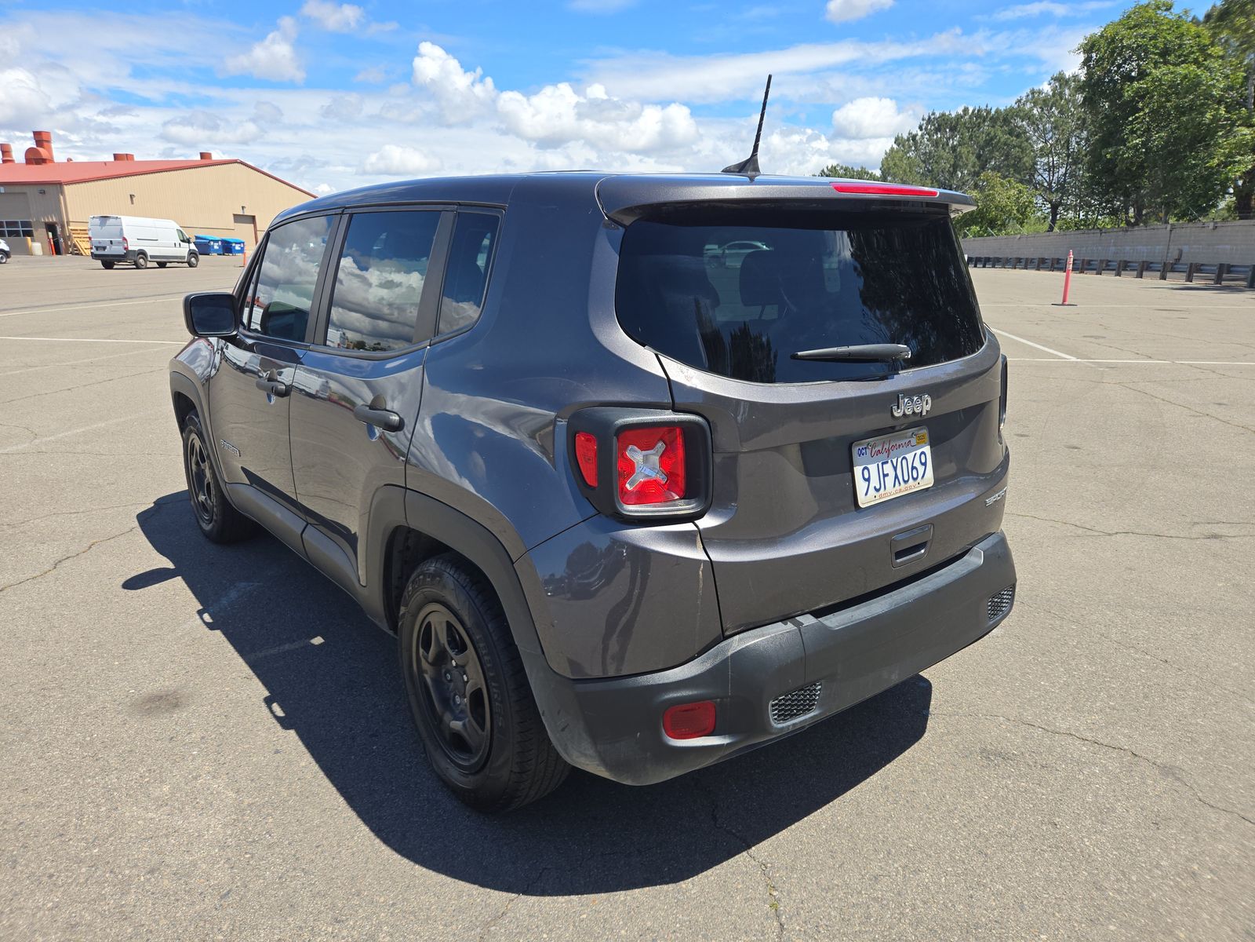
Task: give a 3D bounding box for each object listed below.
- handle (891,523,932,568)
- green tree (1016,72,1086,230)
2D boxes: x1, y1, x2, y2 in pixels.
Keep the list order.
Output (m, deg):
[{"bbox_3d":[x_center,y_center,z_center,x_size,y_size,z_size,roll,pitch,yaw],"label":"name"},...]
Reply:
[{"bbox_3d":[0.674,0.178,1.986,0.150,0.082,0.030,-11,14,-38],"label":"handle"},{"bbox_3d":[33.021,-23.574,64.334,5.800,13.200,5.600,8,16,25],"label":"green tree"}]

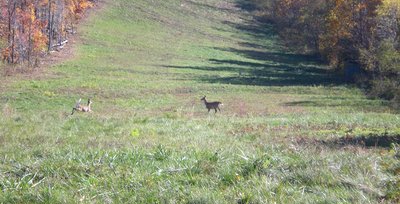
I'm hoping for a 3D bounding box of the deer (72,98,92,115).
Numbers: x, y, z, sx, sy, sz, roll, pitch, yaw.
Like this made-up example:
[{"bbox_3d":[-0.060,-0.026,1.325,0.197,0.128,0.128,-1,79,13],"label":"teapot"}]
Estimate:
[{"bbox_3d":[-7.339,0.330,82.000,1.420,1.060,0.400,0,0,0],"label":"deer"}]

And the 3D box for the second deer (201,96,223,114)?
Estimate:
[{"bbox_3d":[0.750,0.228,81.000,1.400,1.200,0.400,0,0,10],"label":"second deer"}]

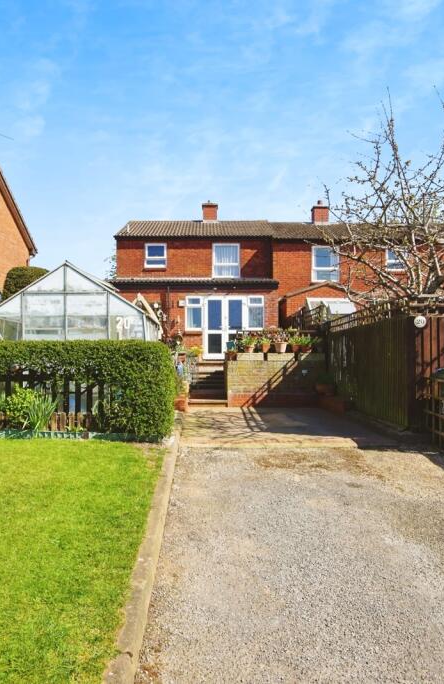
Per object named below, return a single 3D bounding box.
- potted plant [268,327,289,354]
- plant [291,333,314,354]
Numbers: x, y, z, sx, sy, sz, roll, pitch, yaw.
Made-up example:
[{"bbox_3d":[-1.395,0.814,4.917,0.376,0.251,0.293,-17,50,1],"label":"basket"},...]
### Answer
[{"bbox_3d":[1.260,-0.050,11.400,0.430,0.560,0.400,0,0,0],"label":"potted plant"},{"bbox_3d":[1.790,0.020,11.400,0.500,0.470,0.400,0,0,0],"label":"plant"}]

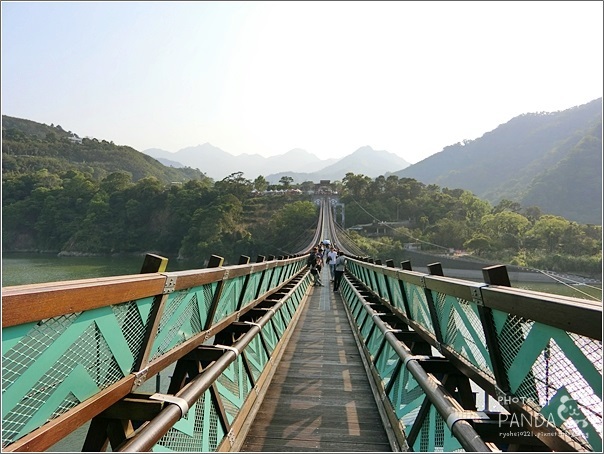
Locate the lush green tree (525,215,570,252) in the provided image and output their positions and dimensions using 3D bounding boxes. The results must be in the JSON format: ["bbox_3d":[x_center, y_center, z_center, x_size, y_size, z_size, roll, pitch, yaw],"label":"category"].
[{"bbox_3d":[84.345,2.577,150.000,15.500,14.000,14.500,1,1,27],"label":"lush green tree"}]

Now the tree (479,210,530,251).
[{"bbox_3d":[69.915,1.890,150.000,16.500,14.500,15.000,1,1,27],"label":"tree"}]

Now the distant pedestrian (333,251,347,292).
[{"bbox_3d":[1.524,1.826,17.600,0.500,1.610,0.500,0,1,-37],"label":"distant pedestrian"}]

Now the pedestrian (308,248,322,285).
[{"bbox_3d":[0.606,1.782,19.600,0.600,1.780,0.520,1,1,12],"label":"pedestrian"}]

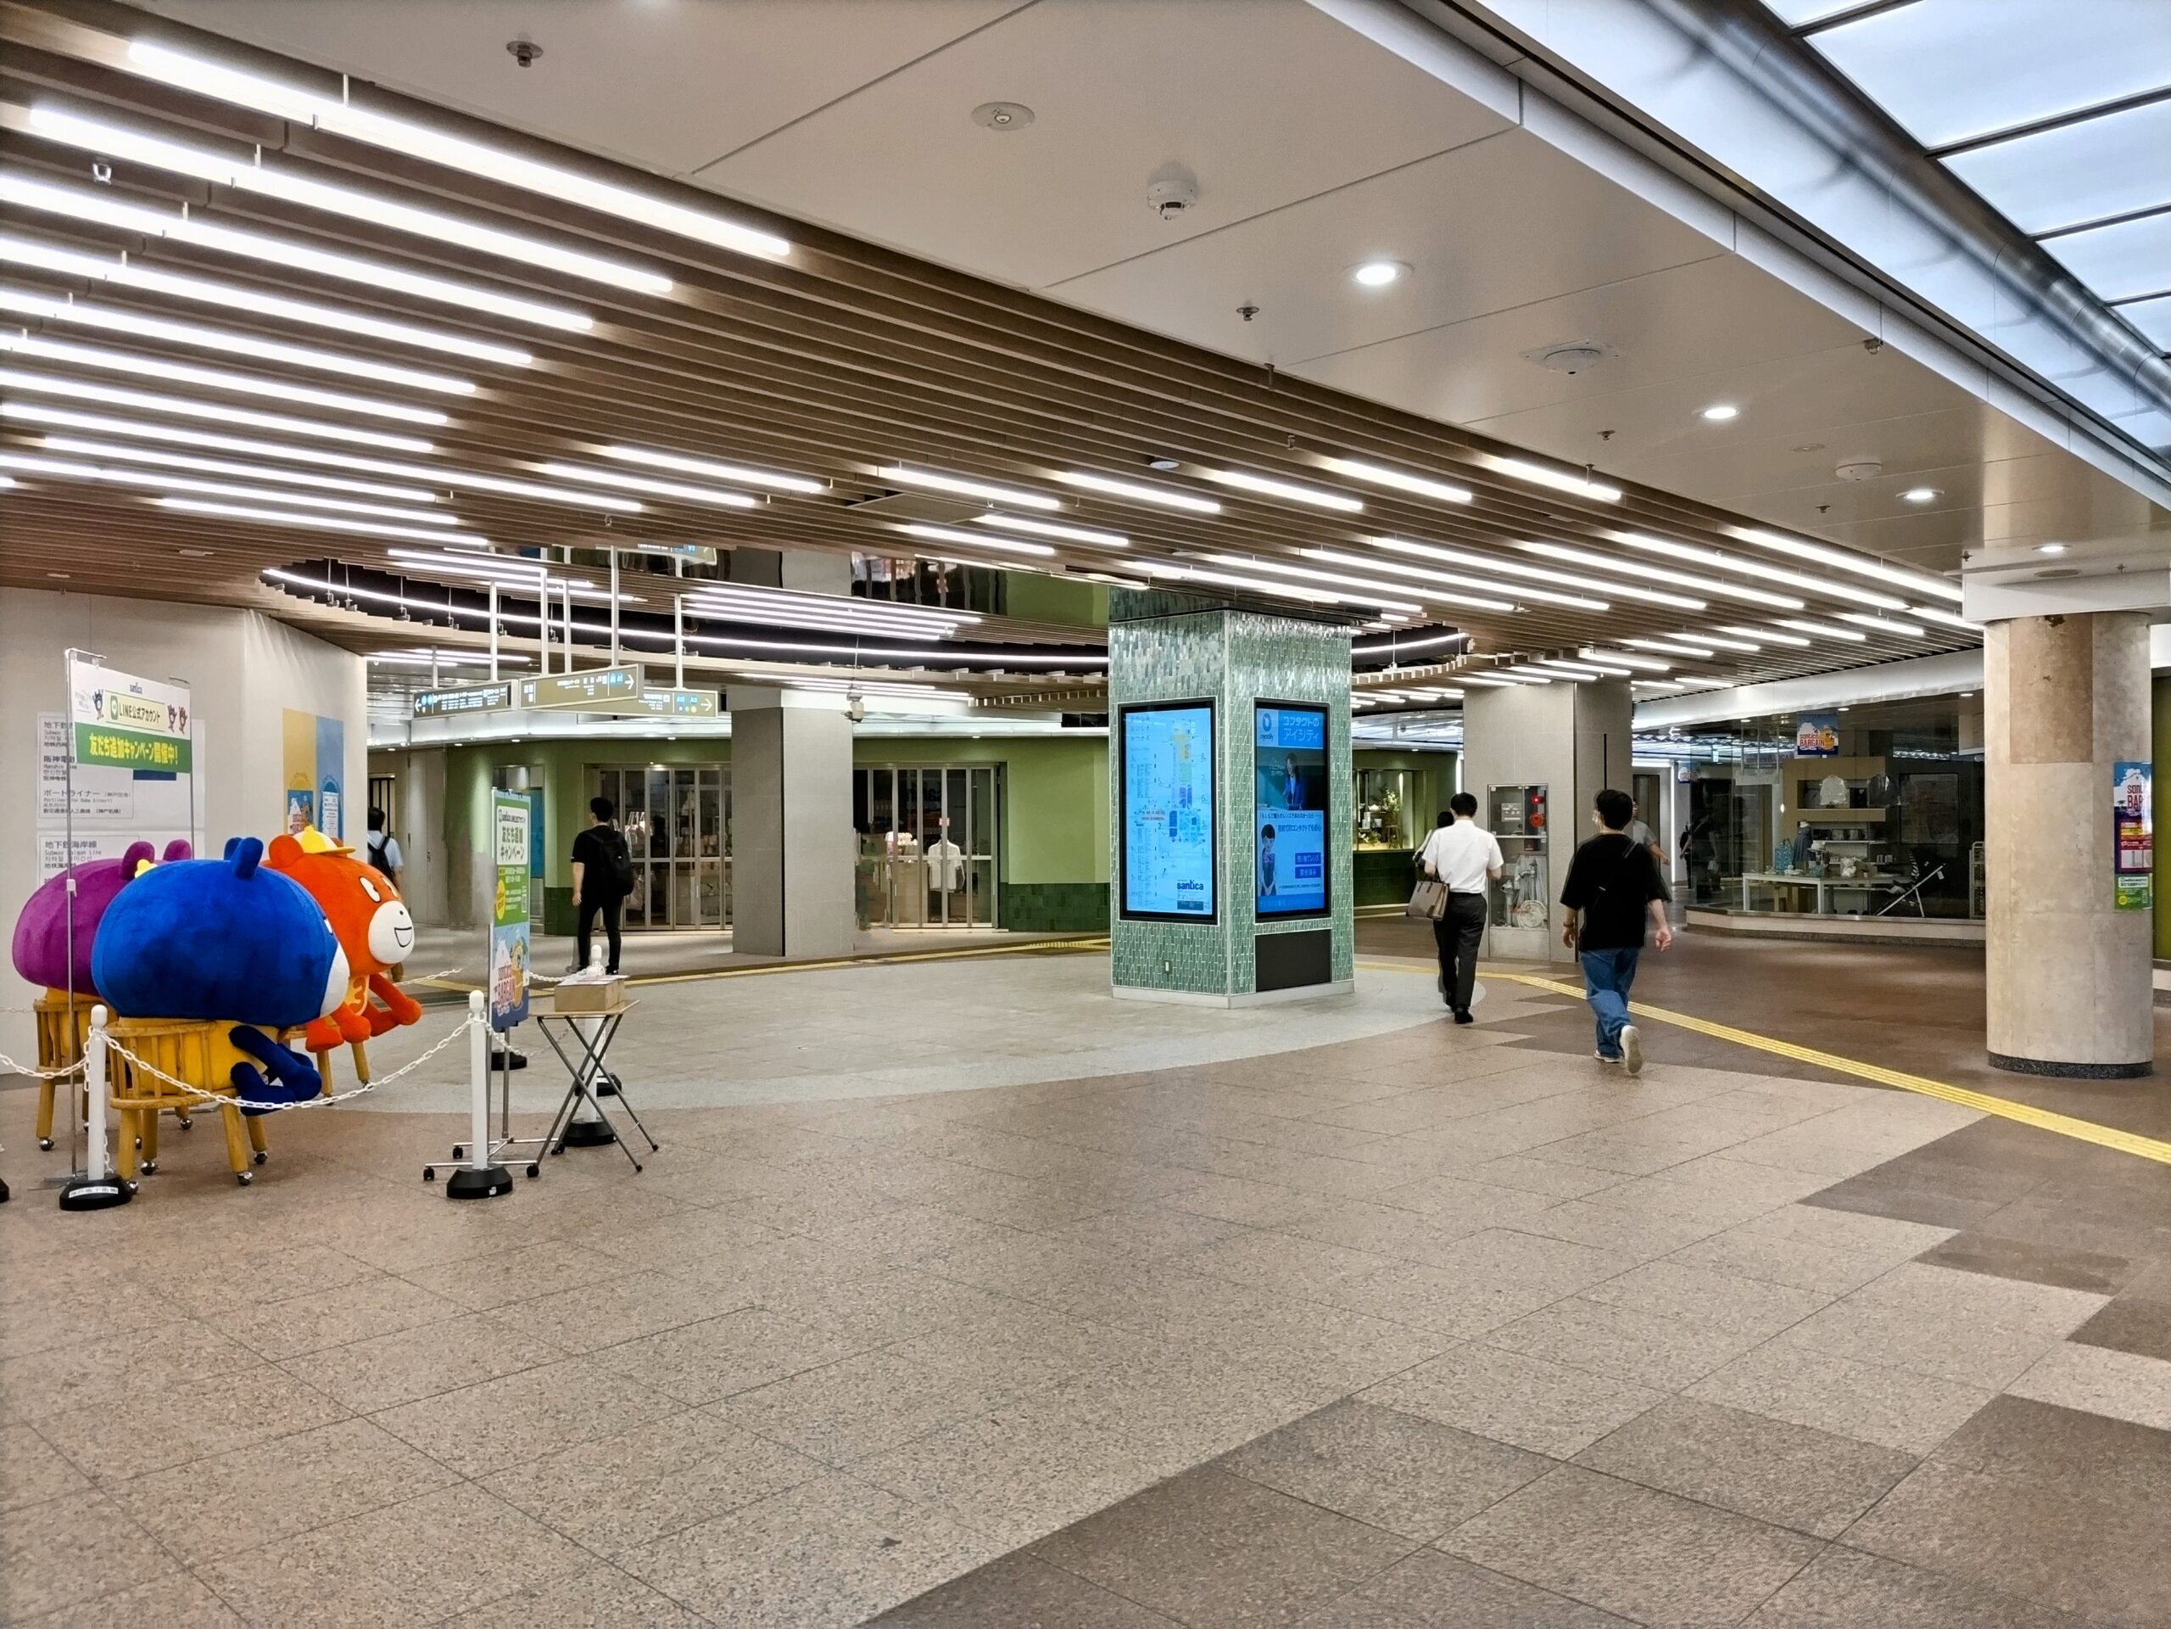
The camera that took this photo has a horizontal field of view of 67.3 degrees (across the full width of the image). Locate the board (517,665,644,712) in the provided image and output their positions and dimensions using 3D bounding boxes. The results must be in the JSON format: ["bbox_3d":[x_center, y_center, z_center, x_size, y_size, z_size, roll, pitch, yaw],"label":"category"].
[{"bbox_3d":[-3.550,-0.895,11.470,1.690,0.220,0.080,0,0,45],"label":"board"}]

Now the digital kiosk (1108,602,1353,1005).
[{"bbox_3d":[1.286,-0.033,14.110,1.304,3.200,1.706,-1,-1,45],"label":"digital kiosk"}]

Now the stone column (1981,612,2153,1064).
[{"bbox_3d":[5.888,0.183,9.780,0.840,2.670,0.840,-1,-1,45],"label":"stone column"}]

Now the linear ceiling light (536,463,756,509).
[{"bbox_3d":[-1.699,-1.297,6.412,0.060,0.045,1.004,0,0,45],"label":"linear ceiling light"}]

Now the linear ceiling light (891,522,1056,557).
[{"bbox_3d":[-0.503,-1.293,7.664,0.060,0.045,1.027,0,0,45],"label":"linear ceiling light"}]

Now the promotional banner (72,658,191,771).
[{"bbox_3d":[-4.467,-0.433,7.688,0.030,0.450,1.501,0,0,-12],"label":"promotional banner"}]

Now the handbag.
[{"bbox_3d":[2.588,0.642,12.350,0.150,0.310,0.310,0,0,-37],"label":"handbag"}]

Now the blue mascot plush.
[{"bbox_3d":[-3.740,0.690,7.040,1.050,1.160,0.850,0,0,-27],"label":"blue mascot plush"}]

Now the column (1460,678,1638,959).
[{"bbox_3d":[5.000,0.070,17.550,1.310,2.880,1.310,0,0,45],"label":"column"}]

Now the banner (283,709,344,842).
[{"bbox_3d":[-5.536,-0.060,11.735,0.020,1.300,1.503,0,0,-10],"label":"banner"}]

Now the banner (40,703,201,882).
[{"bbox_3d":[-5.720,-0.131,9.670,0.030,1.050,0.870,0,0,45],"label":"banner"}]

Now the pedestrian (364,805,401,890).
[{"bbox_3d":[-6.690,0.750,15.400,0.500,1.640,0.450,0,0,-30],"label":"pedestrian"}]

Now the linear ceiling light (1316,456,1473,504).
[{"bbox_3d":[1.265,-1.333,6.516,0.045,0.045,1.034,-1,-1,45],"label":"linear ceiling light"}]

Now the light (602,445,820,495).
[{"bbox_3d":[-1.379,-1.298,6.116,0.060,0.045,0.989,0,0,45],"label":"light"}]

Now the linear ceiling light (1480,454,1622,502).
[{"bbox_3d":[1.807,-1.297,6.267,0.060,0.045,1.021,0,0,45],"label":"linear ceiling light"}]

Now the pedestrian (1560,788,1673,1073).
[{"bbox_3d":[3.257,0.688,9.976,0.660,1.687,0.580,0,0,14],"label":"pedestrian"}]

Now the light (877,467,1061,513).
[{"bbox_3d":[-0.456,-1.325,6.658,0.045,0.045,1.028,-1,-1,45],"label":"light"}]

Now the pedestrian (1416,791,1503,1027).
[{"bbox_3d":[2.860,0.692,12.396,0.580,1.713,0.550,0,0,11],"label":"pedestrian"}]

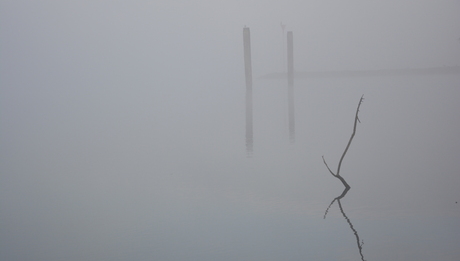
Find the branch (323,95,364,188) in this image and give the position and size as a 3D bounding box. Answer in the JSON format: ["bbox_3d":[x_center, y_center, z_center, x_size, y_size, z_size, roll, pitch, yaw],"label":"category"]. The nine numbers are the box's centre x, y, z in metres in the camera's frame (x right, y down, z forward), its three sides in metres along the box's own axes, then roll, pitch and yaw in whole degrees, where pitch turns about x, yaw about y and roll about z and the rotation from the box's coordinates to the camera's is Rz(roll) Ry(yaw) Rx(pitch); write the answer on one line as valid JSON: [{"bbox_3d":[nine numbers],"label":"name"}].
[{"bbox_3d":[1.362,0.132,11.500,0.500,1.100,0.300,-1,4,0],"label":"branch"}]

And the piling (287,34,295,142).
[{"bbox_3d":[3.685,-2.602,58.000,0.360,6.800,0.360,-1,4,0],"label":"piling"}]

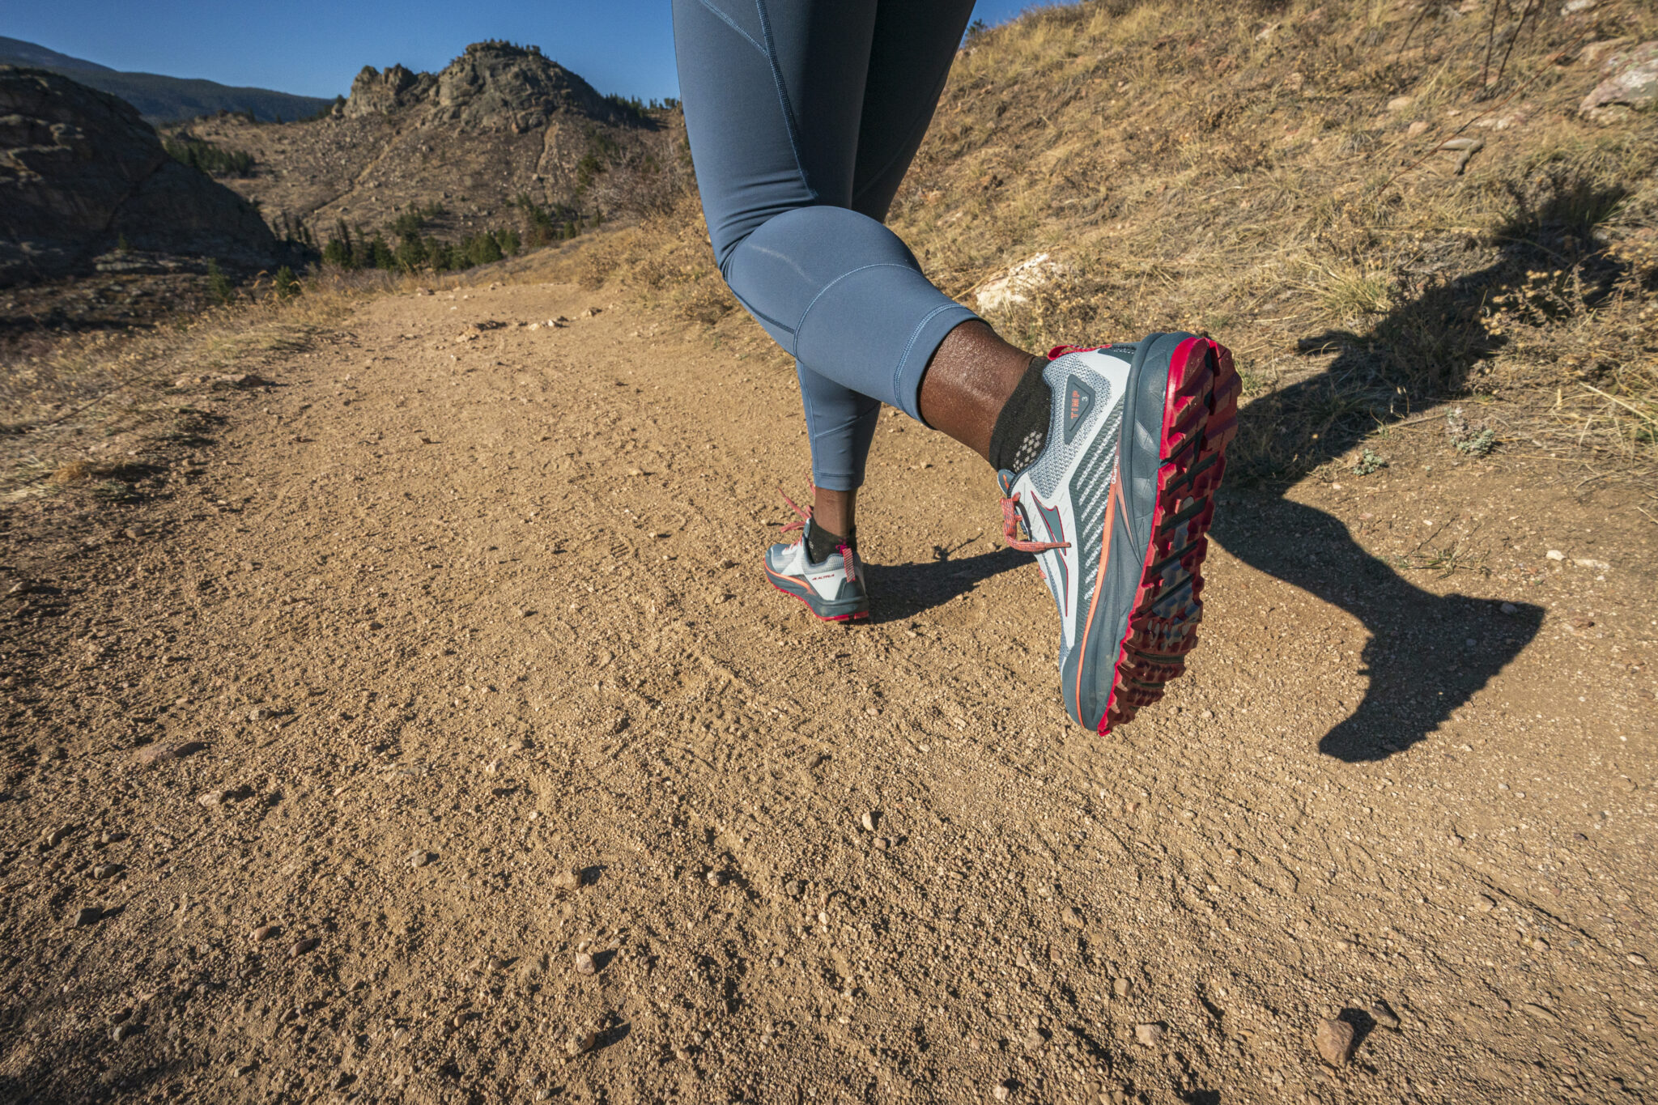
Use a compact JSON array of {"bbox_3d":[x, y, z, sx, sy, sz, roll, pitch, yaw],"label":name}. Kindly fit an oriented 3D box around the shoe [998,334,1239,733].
[{"bbox_3d":[0.177,-0.010,0.511,0.105,0.275,0.132,-12,23,-40],"label":"shoe"}]

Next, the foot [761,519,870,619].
[{"bbox_3d":[-0.028,0.004,1.160,0.105,0.130,0.275,-16,24,-25],"label":"foot"}]

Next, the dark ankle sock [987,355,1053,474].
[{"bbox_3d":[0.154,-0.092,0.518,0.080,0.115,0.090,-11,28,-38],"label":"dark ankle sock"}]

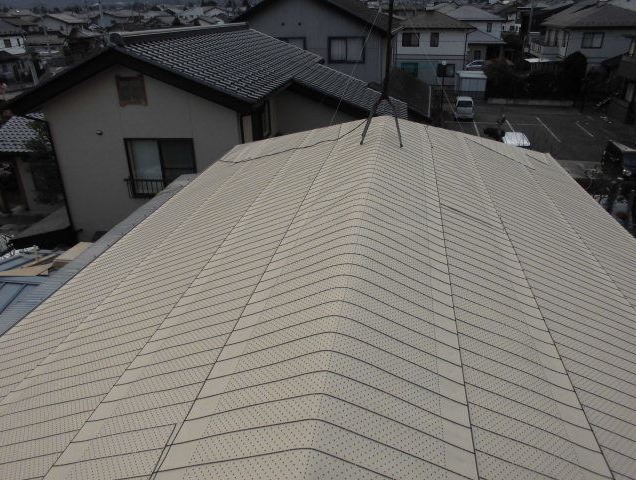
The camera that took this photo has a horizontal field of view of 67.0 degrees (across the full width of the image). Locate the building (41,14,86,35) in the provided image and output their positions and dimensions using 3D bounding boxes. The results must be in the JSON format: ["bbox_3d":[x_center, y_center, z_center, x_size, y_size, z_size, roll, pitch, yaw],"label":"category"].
[{"bbox_3d":[-59.956,-49.149,113.516,8.500,7.600,6.600,4,26,9],"label":"building"}]

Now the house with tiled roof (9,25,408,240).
[{"bbox_3d":[-1.984,-2.651,15.357,9.400,7.650,8.800,4,26,9],"label":"house with tiled roof"}]

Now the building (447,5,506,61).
[{"bbox_3d":[22.688,-30.640,72.223,9.400,8.000,10.200,4,26,9],"label":"building"}]

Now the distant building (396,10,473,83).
[{"bbox_3d":[12.096,-20.450,51.816,8.350,7.650,6.800,4,26,9],"label":"distant building"}]

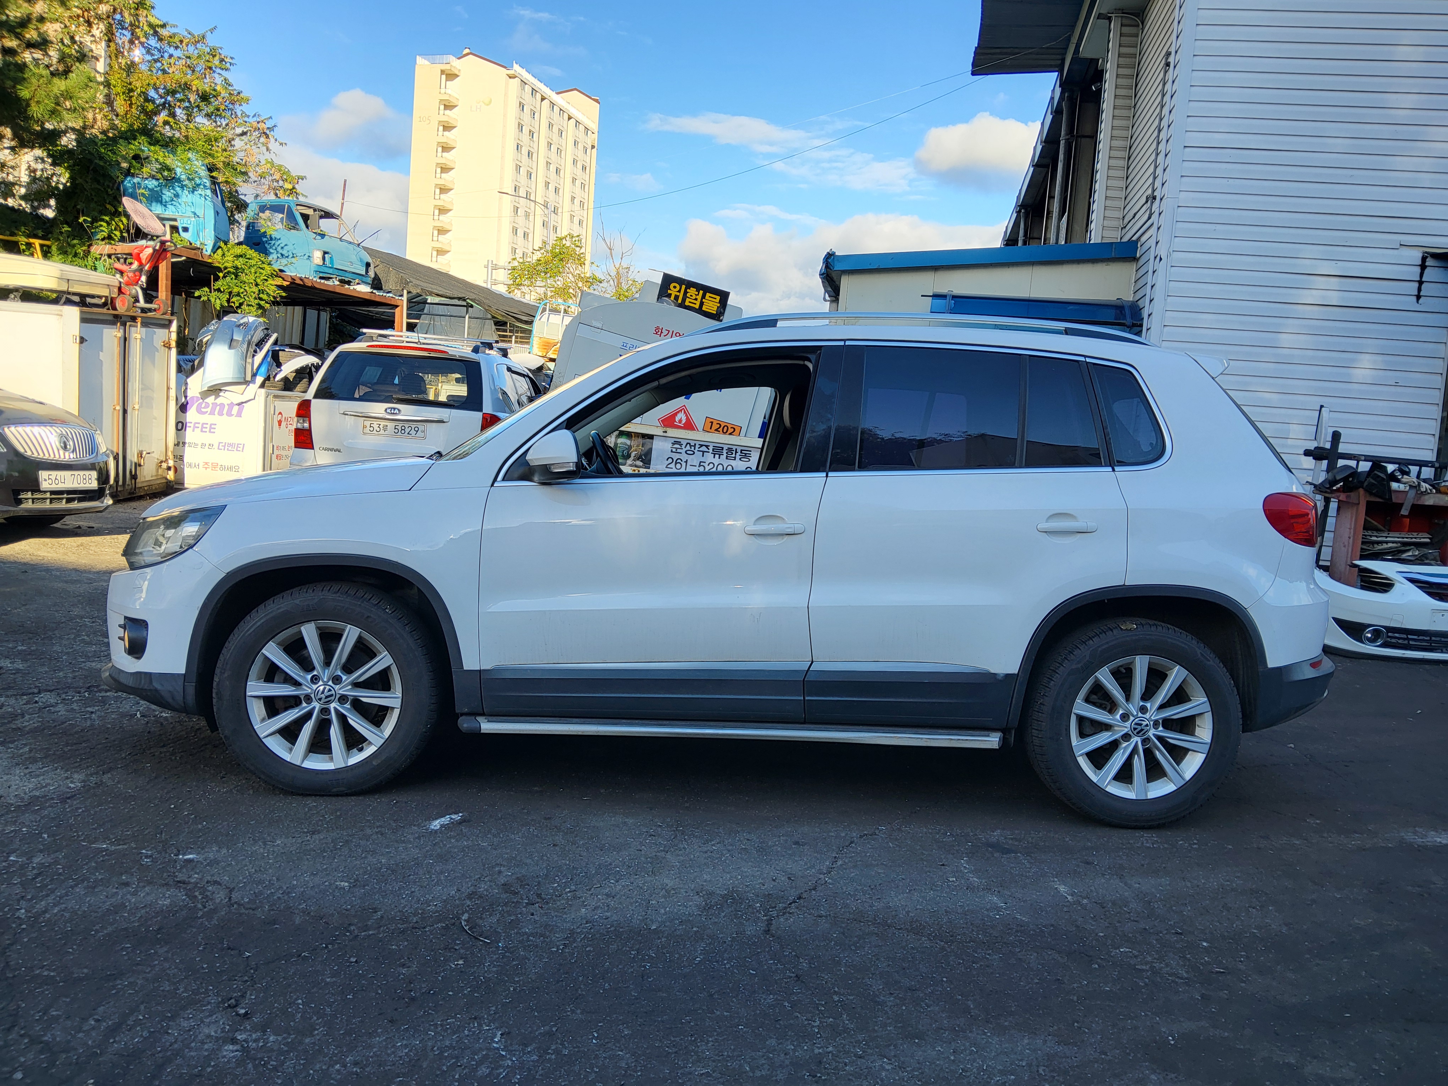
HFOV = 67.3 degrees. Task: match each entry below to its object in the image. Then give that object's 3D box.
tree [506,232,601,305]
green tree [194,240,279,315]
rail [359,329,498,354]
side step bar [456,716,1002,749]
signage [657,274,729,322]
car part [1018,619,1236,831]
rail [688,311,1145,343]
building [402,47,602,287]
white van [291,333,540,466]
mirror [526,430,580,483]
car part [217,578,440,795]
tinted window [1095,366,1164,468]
[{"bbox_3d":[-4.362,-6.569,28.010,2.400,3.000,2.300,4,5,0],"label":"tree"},{"bbox_3d":[-7.612,-4.129,17.000,1.400,1.200,1.200,4,5,0],"label":"green tree"},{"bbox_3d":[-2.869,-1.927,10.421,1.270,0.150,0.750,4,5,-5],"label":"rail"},{"bbox_3d":[0.025,0.575,3.488,1.700,0.075,0.170,3,5,-3],"label":"side step bar"},{"bbox_3d":[-0.266,-2.085,9.300,0.610,0.300,0.030,15,5,-1],"label":"signage"},{"bbox_3d":[1.350,0.586,3.632,0.685,0.685,0.240,3,5,-3],"label":"car part"},{"bbox_3d":[0.664,-0.706,3.687,1.570,0.130,0.050,3,5,-3],"label":"rail"},{"bbox_3d":[-28.809,-41.969,155.995,15.000,47.000,27.000,6,5,19],"label":"building"},{"bbox_3d":[-3.025,-1.196,11.764,1.950,1.840,4.930,4,5,-5],"label":"white van"},{"bbox_3d":[-0.522,-0.264,3.330,0.155,0.160,0.220,3,5,-3],"label":"mirror"},{"bbox_3d":[-1.248,0.464,3.503,0.685,0.685,0.240,3,5,-4],"label":"car part"},{"bbox_3d":[1.333,-0.421,3.577,0.270,0.340,0.040,3,-13,-3],"label":"tinted window"}]

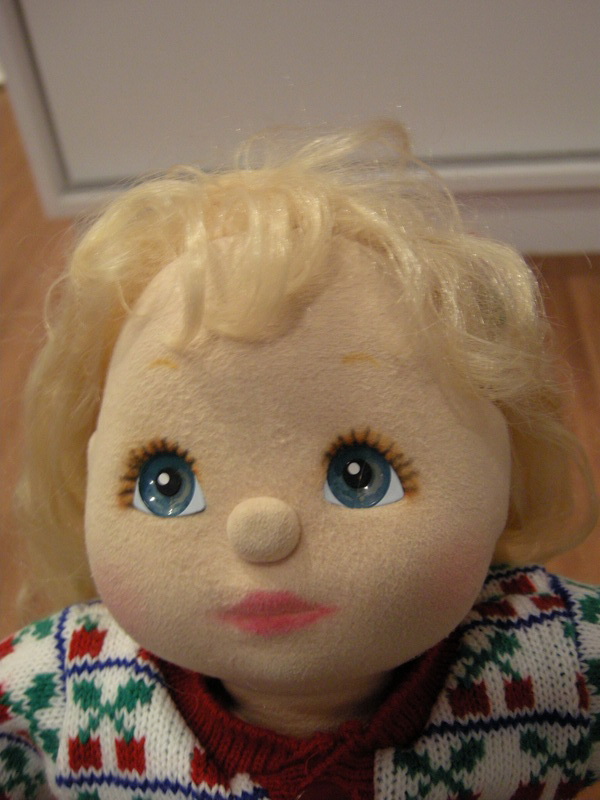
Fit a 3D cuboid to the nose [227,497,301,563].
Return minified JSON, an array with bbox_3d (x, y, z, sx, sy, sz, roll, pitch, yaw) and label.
[{"bbox_3d":[-0.009,0.032,0.225,0.018,0.016,0.011,-1,11,8],"label":"nose"}]

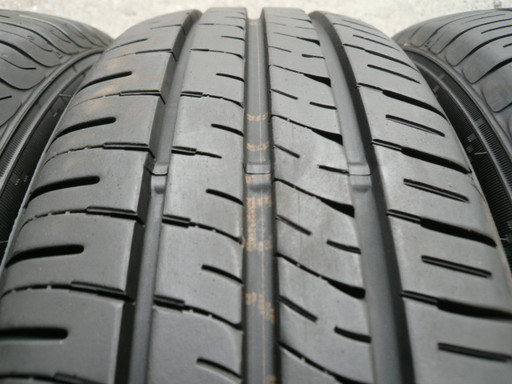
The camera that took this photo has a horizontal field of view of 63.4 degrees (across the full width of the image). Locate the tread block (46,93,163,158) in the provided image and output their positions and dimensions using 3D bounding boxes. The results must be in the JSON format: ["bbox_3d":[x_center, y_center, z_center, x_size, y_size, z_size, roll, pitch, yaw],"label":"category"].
[{"bbox_3d":[-0.050,-0.021,0.137,0.037,0.010,0.026,-3,51,3],"label":"tread block"}]

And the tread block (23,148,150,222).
[{"bbox_3d":[-0.050,-0.001,0.122,0.037,0.010,0.024,-3,57,3],"label":"tread block"}]

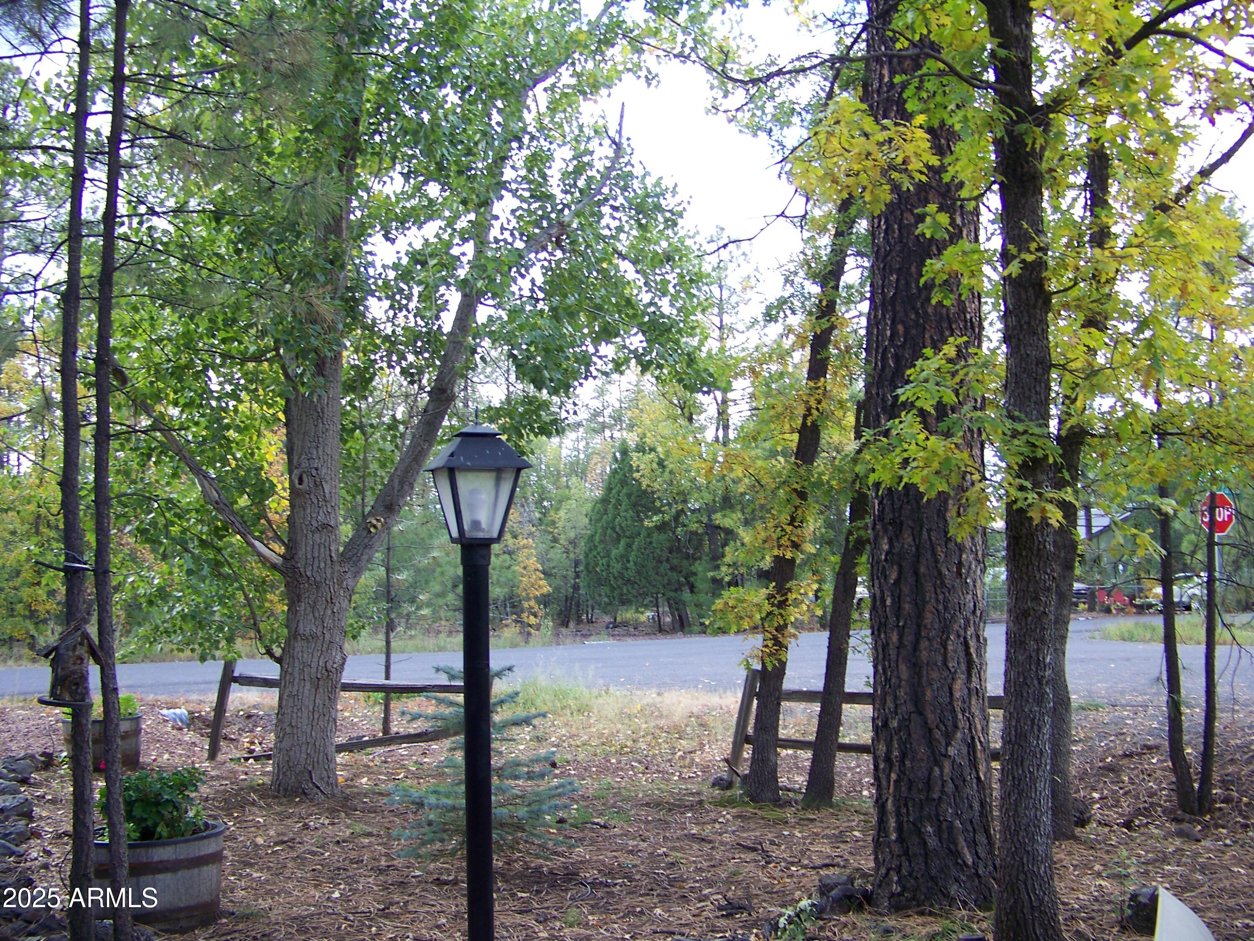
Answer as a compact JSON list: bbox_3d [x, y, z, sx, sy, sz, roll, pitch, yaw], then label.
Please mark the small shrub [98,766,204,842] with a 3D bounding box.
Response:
[{"bbox_3d":[-2.040,1.430,5.600,0.450,0.310,0.420,-1,-4,0],"label":"small shrub"}]

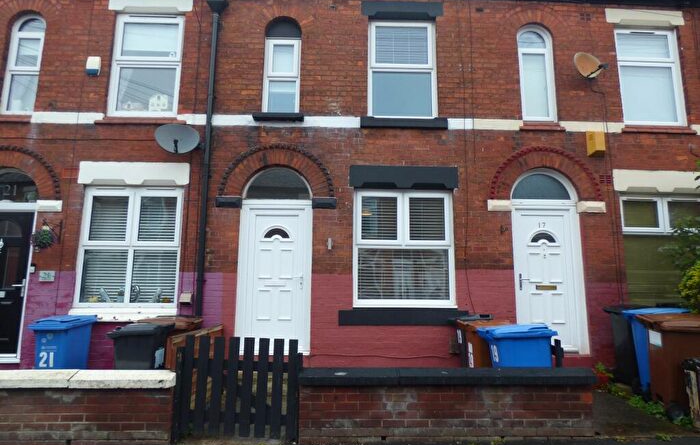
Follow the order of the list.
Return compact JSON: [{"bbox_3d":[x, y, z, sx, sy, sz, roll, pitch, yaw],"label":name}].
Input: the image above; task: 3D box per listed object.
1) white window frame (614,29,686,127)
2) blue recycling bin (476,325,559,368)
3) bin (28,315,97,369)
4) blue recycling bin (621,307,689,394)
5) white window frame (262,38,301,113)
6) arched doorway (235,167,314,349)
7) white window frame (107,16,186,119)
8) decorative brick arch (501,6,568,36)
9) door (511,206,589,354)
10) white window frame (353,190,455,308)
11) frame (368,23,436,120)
[{"bbox_3d":[4.529,-2.195,6.126,0.952,1.548,0.120,1,-9,-2],"label":"white window frame"},{"bbox_3d":[1.932,1.724,4.690,0.730,1.070,0.580,1,-9,-2],"label":"blue recycling bin"},{"bbox_3d":[-3.401,1.669,4.727,0.470,1.070,0.560,0,-9,4],"label":"bin"},{"bbox_3d":[3.653,1.566,4.774,0.580,1.070,0.500,1,-9,-2],"label":"blue recycling bin"},{"bbox_3d":[-0.991,-2.155,5.965,0.529,1.159,0.120,1,-9,-2],"label":"white window frame"},{"bbox_3d":[-1.003,0.476,5.556,0.974,2.537,0.180,1,-9,-2],"label":"arched doorway"},{"bbox_3d":[-2.952,-2.300,5.943,1.009,1.598,0.080,1,-9,-2],"label":"white window frame"},{"bbox_3d":[2.796,-3.034,6.149,1.004,0.488,0.120,1,-9,-2],"label":"decorative brick arch"},{"bbox_3d":[2.760,0.772,5.711,0.980,2.094,0.100,1,-9,-2],"label":"door"},{"bbox_3d":[0.748,0.356,5.613,1.425,1.621,0.120,1,-9,-2],"label":"white window frame"},{"bbox_3d":[0.779,-2.281,6.034,1.014,1.514,0.120,1,-9,-2],"label":"frame"}]

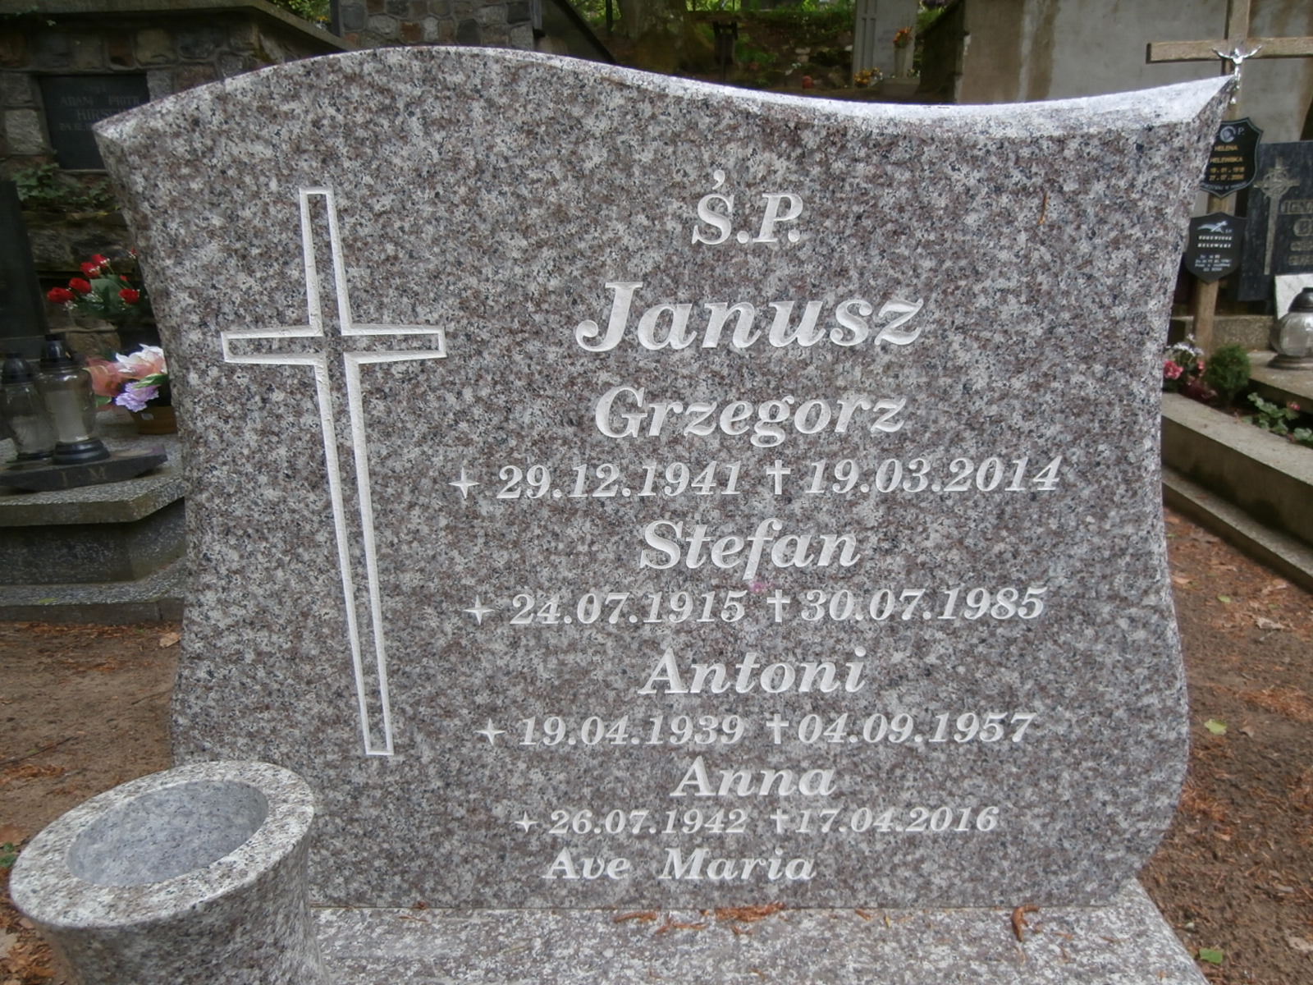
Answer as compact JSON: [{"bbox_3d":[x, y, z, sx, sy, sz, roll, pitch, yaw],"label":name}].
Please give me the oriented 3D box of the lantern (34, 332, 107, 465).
[{"bbox_3d":[-1.387,-0.223,2.150,0.120,0.293,0.120,0,18,0],"label":"lantern"}]

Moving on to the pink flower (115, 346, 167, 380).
[{"bbox_3d":[-1.385,-0.352,2.480,0.140,0.100,0.125,-10,20,-28],"label":"pink flower"}]

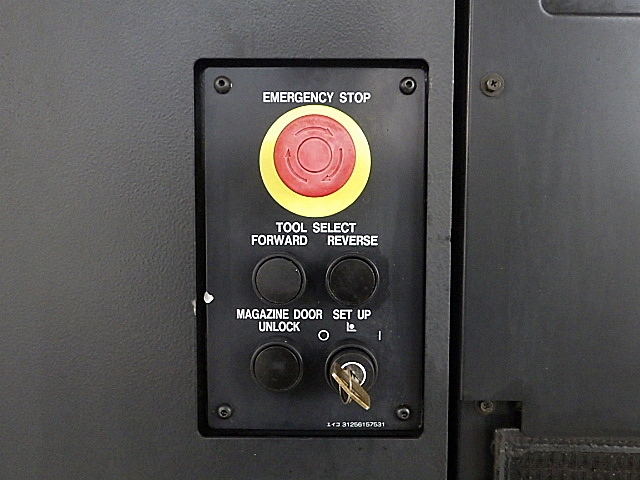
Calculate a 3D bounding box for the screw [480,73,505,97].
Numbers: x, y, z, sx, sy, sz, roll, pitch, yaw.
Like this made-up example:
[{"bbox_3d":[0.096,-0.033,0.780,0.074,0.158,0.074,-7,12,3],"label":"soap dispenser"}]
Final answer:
[{"bbox_3d":[0.095,-0.085,0.283,0.013,0.013,0.004,0,3,0],"label":"screw"}]

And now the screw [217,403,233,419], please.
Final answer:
[{"bbox_3d":[-0.053,0.095,0.286,0.009,0.009,0.003,0,3,0],"label":"screw"}]

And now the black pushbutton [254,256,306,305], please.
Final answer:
[{"bbox_3d":[-0.021,0.021,0.278,0.029,0.028,0.011,0,3,0],"label":"black pushbutton"}]

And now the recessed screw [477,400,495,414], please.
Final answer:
[{"bbox_3d":[0.096,0.096,0.298,0.011,0.011,0.004,0,3,0],"label":"recessed screw"}]

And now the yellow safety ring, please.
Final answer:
[{"bbox_3d":[-0.003,-0.042,0.278,0.060,0.060,0.003,0,3,0],"label":"yellow safety ring"}]

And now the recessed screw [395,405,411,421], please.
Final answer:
[{"bbox_3d":[0.046,0.096,0.286,0.009,0.009,0.003,0,3,0],"label":"recessed screw"}]

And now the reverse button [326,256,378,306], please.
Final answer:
[{"bbox_3d":[0.017,0.021,0.278,0.029,0.028,0.011,0,3,0],"label":"reverse button"}]

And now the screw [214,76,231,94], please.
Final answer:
[{"bbox_3d":[-0.052,-0.083,0.276,0.009,0.009,0.003,0,3,0],"label":"screw"}]

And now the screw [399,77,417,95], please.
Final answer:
[{"bbox_3d":[0.047,-0.082,0.275,0.009,0.009,0.003,0,3,0],"label":"screw"}]

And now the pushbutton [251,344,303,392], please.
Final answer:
[{"bbox_3d":[-0.023,0.068,0.281,0.029,0.028,0.011,0,3,0],"label":"pushbutton"}]

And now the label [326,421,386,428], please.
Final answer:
[{"bbox_3d":[0.020,0.103,0.288,0.033,0.004,0.001,0,3,0],"label":"label"}]

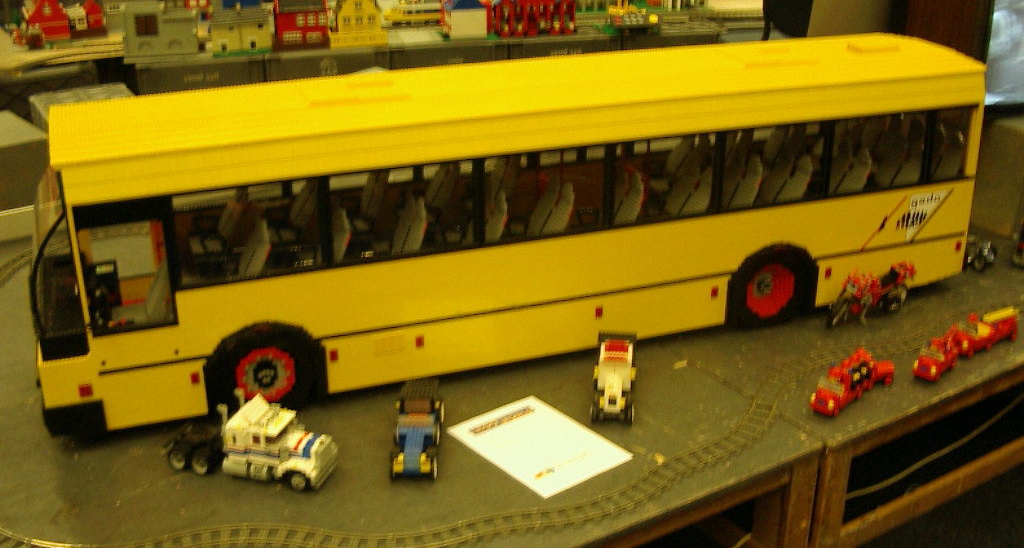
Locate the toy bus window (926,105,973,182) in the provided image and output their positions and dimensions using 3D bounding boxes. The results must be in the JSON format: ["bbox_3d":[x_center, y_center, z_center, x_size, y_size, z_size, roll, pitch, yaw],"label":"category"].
[{"bbox_3d":[0.984,-0.294,2.540,0.120,0.174,0.020,-9,24,-18],"label":"toy bus window"}]

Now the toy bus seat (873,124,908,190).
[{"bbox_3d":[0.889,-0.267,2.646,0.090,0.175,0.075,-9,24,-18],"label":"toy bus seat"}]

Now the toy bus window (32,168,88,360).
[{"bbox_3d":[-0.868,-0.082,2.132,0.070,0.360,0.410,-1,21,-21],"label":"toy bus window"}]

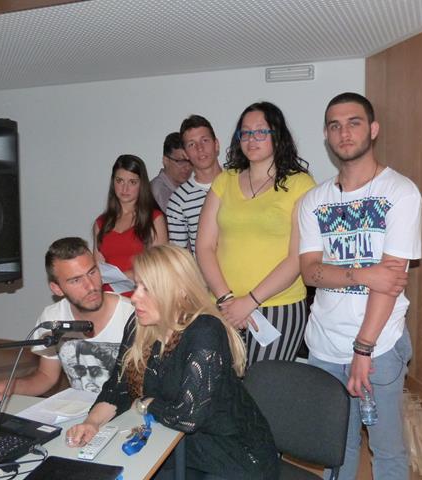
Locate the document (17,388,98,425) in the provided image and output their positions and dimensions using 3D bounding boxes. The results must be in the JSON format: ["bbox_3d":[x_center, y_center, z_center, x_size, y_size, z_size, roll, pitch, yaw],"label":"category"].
[{"bbox_3d":[-0.465,0.544,1.865,0.210,0.025,0.290,2,6,26],"label":"document"}]

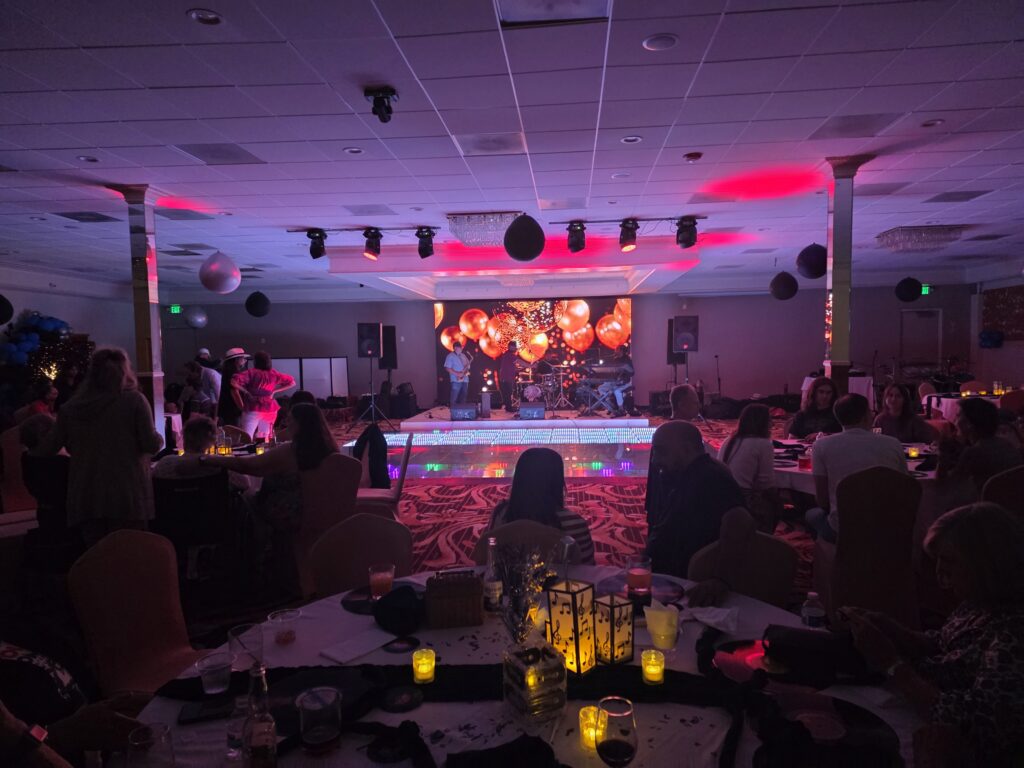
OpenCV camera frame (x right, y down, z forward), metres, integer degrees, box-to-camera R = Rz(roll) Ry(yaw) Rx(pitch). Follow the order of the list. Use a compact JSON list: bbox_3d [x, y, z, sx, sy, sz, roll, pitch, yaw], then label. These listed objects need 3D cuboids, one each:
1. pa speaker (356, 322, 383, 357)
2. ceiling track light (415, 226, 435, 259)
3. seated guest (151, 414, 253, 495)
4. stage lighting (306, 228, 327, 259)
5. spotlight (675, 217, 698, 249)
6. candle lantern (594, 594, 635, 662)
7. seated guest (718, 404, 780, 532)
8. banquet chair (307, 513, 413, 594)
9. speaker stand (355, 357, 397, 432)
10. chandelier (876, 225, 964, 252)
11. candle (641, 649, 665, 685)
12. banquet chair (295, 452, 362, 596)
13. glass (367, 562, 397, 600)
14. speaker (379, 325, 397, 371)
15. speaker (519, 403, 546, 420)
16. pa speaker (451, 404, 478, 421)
[{"bbox_3d":[-2.995,-0.914,14.400,0.460,0.710,0.400,-1,3,5],"label":"pa speaker"},{"bbox_3d":[-1.260,-2.050,9.855,0.280,0.440,0.270,-1,3,5],"label":"ceiling track light"},{"bbox_3d":[-2.054,0.785,4.398,0.520,1.200,0.800,-2,3,-27],"label":"seated guest"},{"bbox_3d":[-2.701,-1.941,9.400,0.270,0.420,0.270,-3,3,-30],"label":"stage lighting"},{"bbox_3d":[2.414,-2.100,9.454,0.280,0.410,0.270,-2,3,-20],"label":"spotlight"},{"bbox_3d":[0.275,0.664,1.835,0.073,0.157,0.073,-3,3,-35],"label":"candle lantern"},{"bbox_3d":[1.630,0.734,4.457,0.750,1.240,0.480,-3,3,-41],"label":"seated guest"},{"bbox_3d":[-0.495,1.003,2.637,0.460,0.920,0.550,-2,3,-30],"label":"banquet chair"},{"bbox_3d":[-2.765,0.209,13.363,0.920,1.490,0.860,-1,3,5],"label":"speaker stand"},{"bbox_3d":[6.607,-2.305,11.097,1.020,0.350,1.020,-1,3,5],"label":"chandelier"},{"bbox_3d":[0.351,0.705,1.692,0.056,0.066,0.056,-1,3,5],"label":"candle"},{"bbox_3d":[-1.351,0.915,4.688,0.460,0.930,0.580,-3,3,-36],"label":"banquet chair"},{"bbox_3d":[-0.435,0.661,2.282,0.085,0.102,0.085,-1,3,5],"label":"glass"},{"bbox_3d":[-3.013,-0.878,16.600,0.420,1.030,0.420,-1,3,5],"label":"speaker"},{"bbox_3d":[0.443,0.582,14.500,0.540,0.360,0.400,-1,3,5],"label":"speaker"},{"bbox_3d":[-0.960,0.550,13.735,0.540,0.320,0.420,-1,3,5],"label":"pa speaker"}]

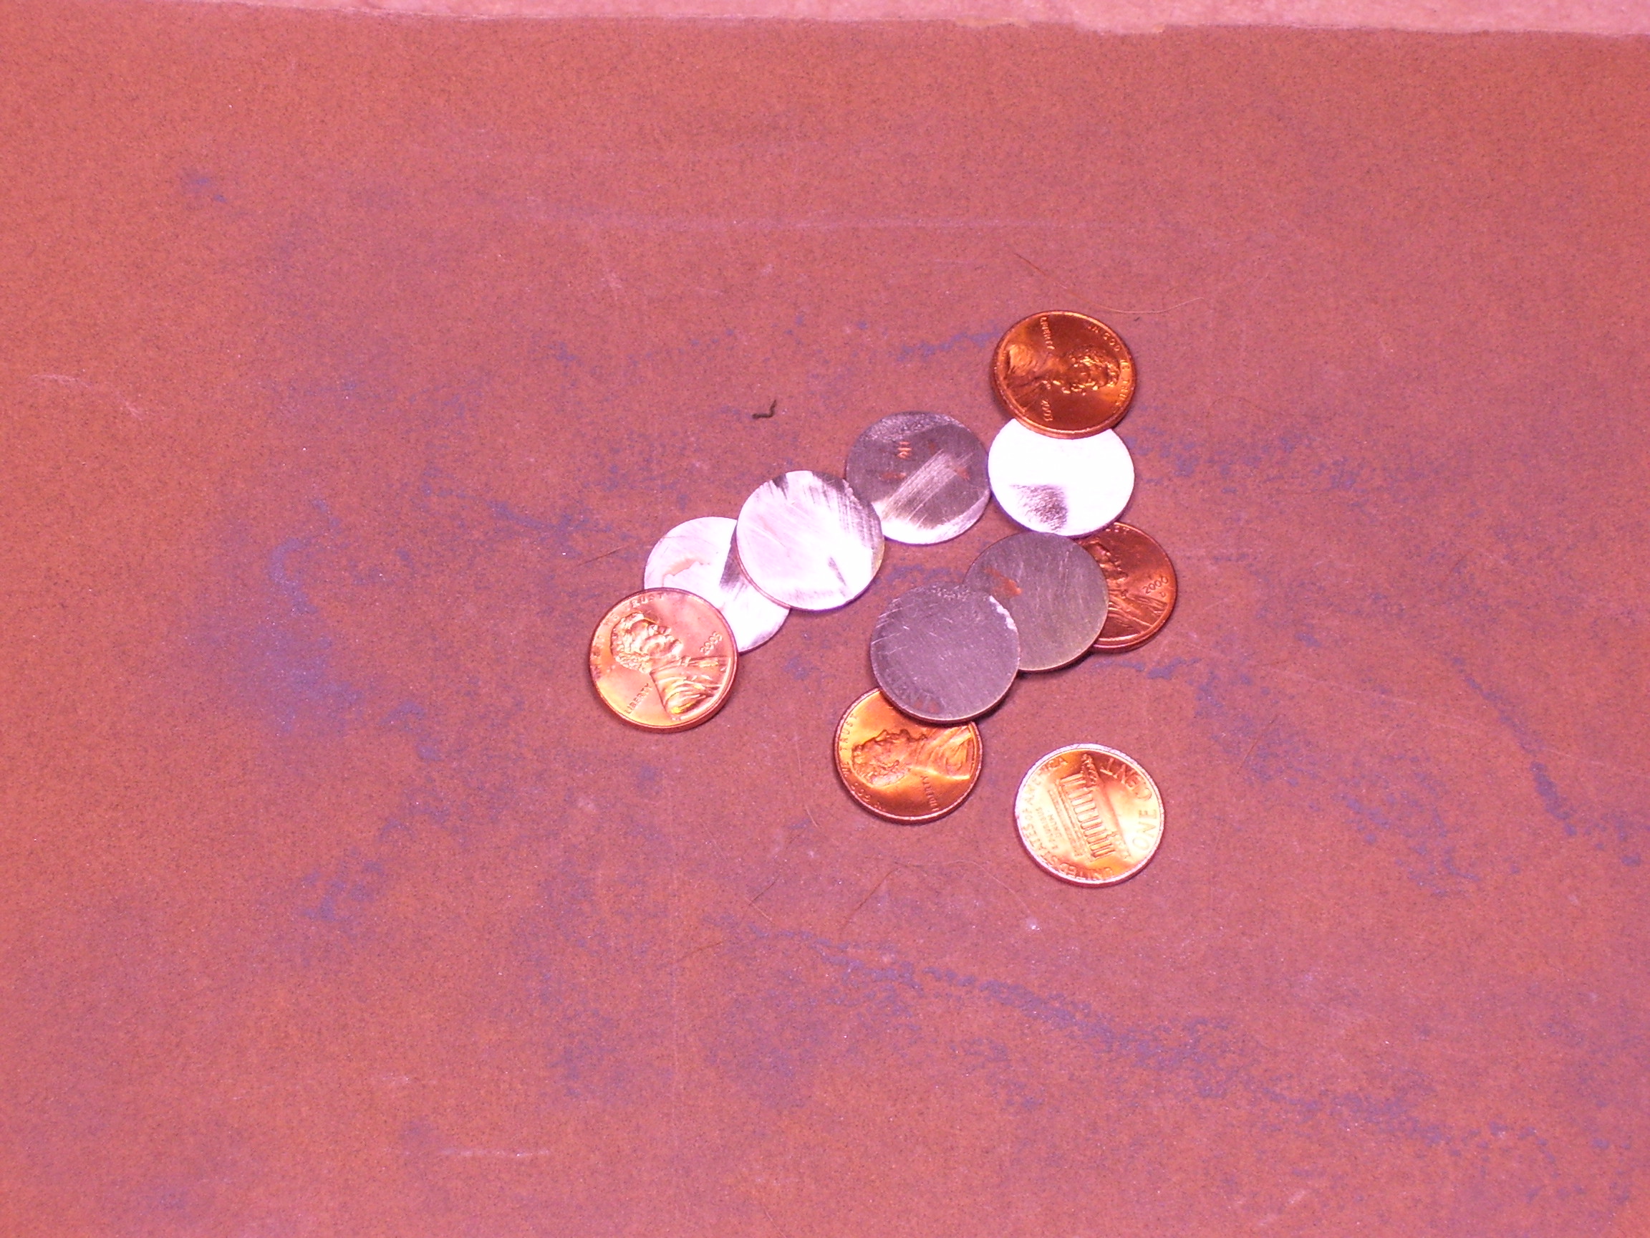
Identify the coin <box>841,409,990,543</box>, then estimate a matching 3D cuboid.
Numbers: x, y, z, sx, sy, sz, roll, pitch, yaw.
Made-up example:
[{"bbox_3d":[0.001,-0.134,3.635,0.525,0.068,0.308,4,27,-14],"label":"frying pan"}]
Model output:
[{"bbox_3d":[0.012,-0.018,0.673,0.019,0.001,0.019,0,68,-6],"label":"coin"}]

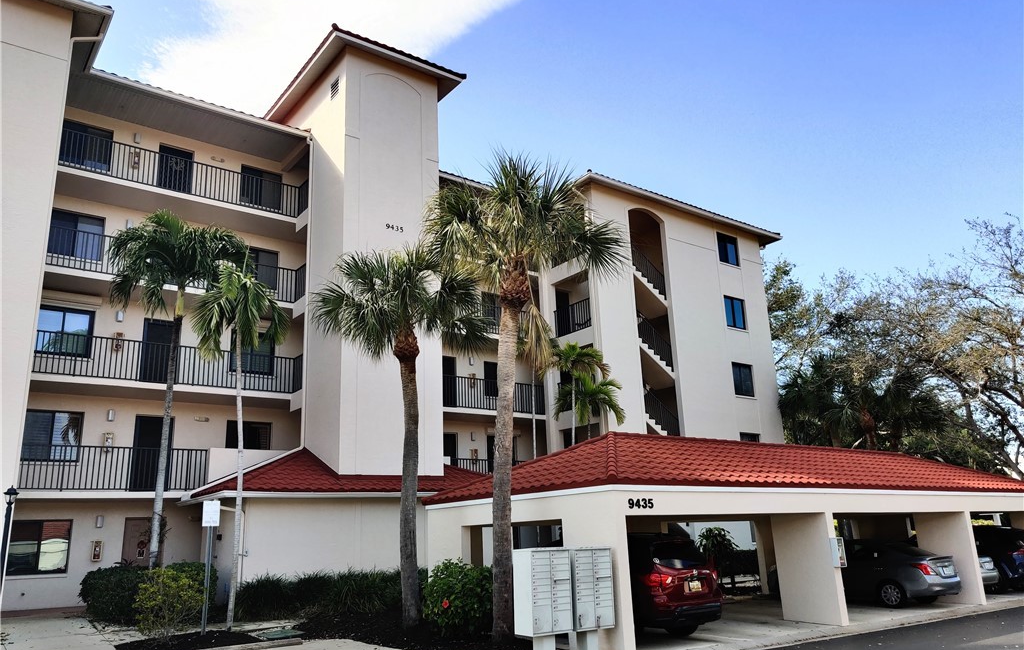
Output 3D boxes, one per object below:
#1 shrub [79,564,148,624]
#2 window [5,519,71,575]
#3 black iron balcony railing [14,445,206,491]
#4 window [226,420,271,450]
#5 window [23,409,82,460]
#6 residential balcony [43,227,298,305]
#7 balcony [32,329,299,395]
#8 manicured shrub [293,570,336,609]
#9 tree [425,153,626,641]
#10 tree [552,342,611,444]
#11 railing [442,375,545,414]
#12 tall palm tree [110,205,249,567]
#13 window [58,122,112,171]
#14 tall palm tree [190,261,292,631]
[{"bbox_3d":[-8.201,5.568,16.554,1.535,1.123,1.400,5,-16,-25],"label":"shrub"},{"bbox_3d":[-11.665,5.498,19.727,1.340,1.321,0.116,9,-19,-37],"label":"window"},{"bbox_3d":[-9.668,3.550,19.641,4.269,1.021,0.081,9,-19,-37],"label":"black iron balcony railing"},{"bbox_3d":[-7.682,3.487,23.310,1.330,1.300,0.120,9,-19,-36],"label":"window"},{"bbox_3d":[-11.675,2.838,20.352,1.339,1.295,0.100,9,-19,-37],"label":"window"},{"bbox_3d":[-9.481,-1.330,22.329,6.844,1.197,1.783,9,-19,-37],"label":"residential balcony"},{"bbox_3d":[-8.696,1.000,20.809,6.542,1.090,0.673,9,-19,-37],"label":"balcony"},{"bbox_3d":[-4.197,5.592,16.887,0.850,0.850,0.850,9,-19,-37],"label":"manicured shrub"},{"bbox_3d":[0.350,0.961,14.792,3.805,9.035,3.728,-3,-15,1],"label":"tree"},{"bbox_3d":[2.132,3.870,23.240,1.900,6.981,1.900,-3,-15,5],"label":"tree"},{"bbox_3d":[-0.864,2.624,27.648,4.300,1.200,1.300,9,-19,-36],"label":"railing"},{"bbox_3d":[-7.957,1.732,18.369,3.200,9.410,3.200,9,-19,-37],"label":"tall palm tree"},{"bbox_3d":[-12.050,-5.022,22.547,1.359,1.330,0.116,9,-19,-37],"label":"window"},{"bbox_3d":[-5.266,2.097,15.290,2.000,7.100,2.000,9,-19,-37],"label":"tall palm tree"}]

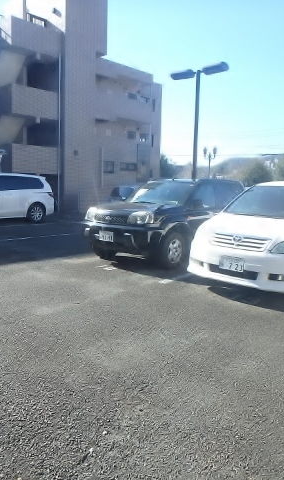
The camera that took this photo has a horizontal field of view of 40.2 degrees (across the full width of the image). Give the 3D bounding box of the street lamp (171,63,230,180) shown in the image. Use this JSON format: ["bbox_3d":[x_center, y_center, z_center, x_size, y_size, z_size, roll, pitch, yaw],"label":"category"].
[{"bbox_3d":[1.572,-2.496,11.464,1.920,4.950,0.320,7,8,39],"label":"street lamp"}]

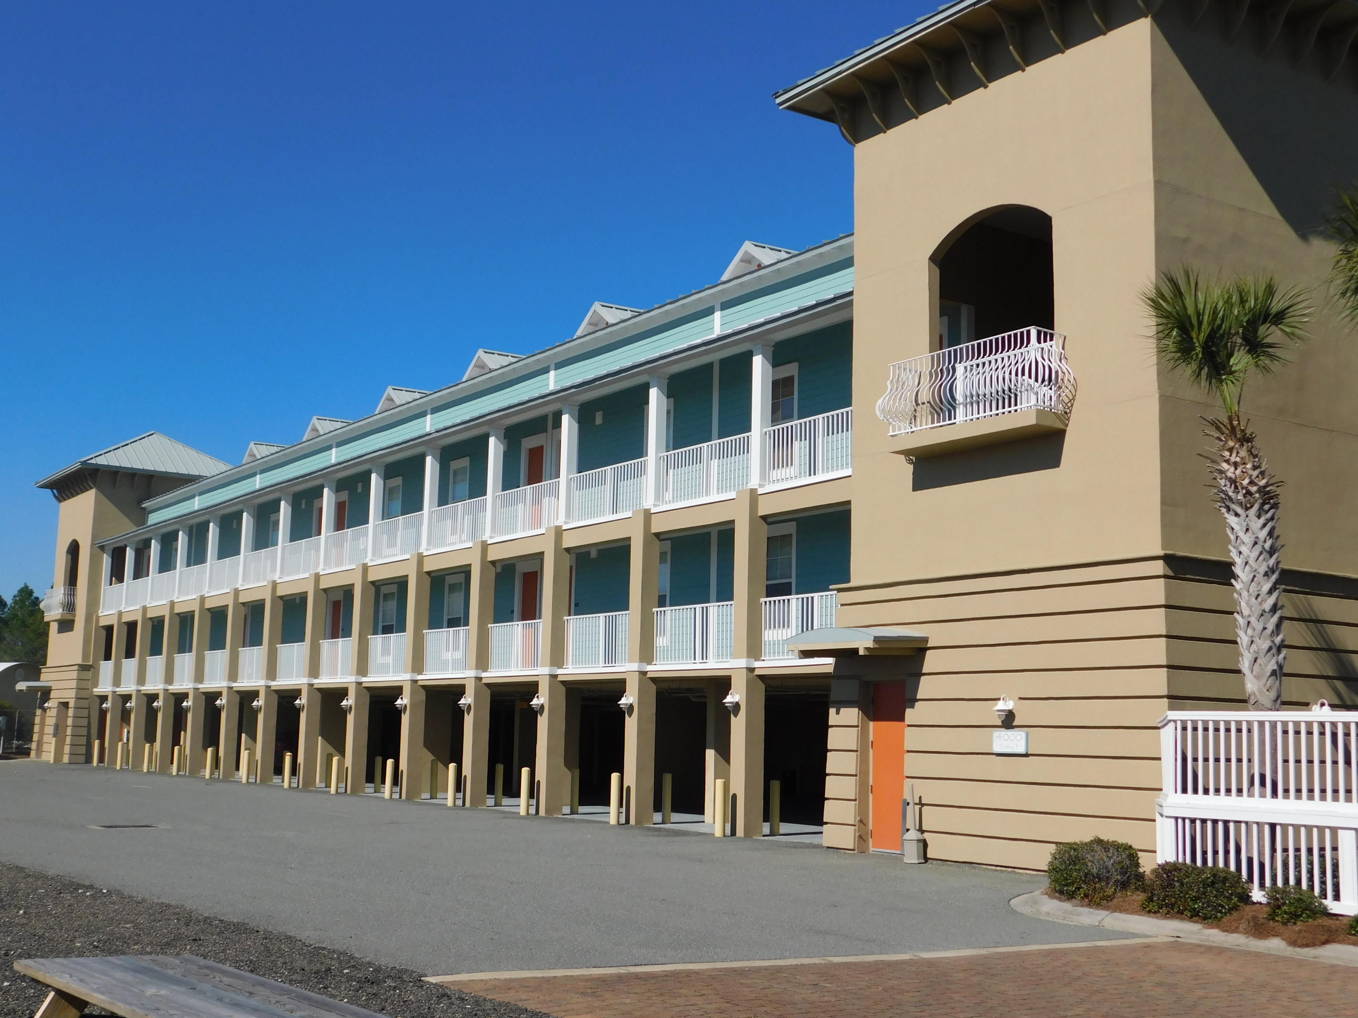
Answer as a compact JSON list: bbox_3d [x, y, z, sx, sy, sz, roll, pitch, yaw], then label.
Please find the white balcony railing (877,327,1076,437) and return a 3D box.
[{"bbox_3d":[4.082,-1.724,22.042,0.840,1.070,3.150,7,-10,-34],"label":"white balcony railing"}]

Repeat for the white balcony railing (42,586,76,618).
[{"bbox_3d":[-24.621,3.695,62.332,0.760,1.071,3.065,7,-10,-34],"label":"white balcony railing"}]

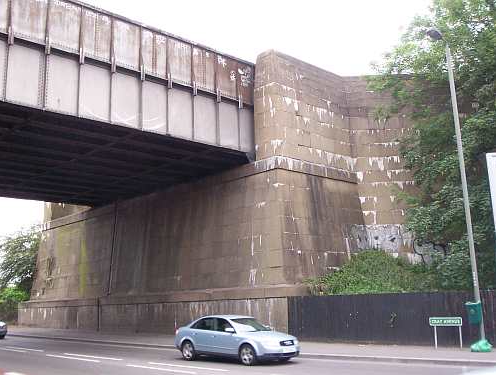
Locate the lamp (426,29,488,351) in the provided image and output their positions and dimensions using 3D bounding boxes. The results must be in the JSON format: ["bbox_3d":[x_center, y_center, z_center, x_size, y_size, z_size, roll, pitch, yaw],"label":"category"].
[{"bbox_3d":[7.044,-0.155,19.102,1.300,10.867,0.350,8,-15,-37],"label":"lamp"}]

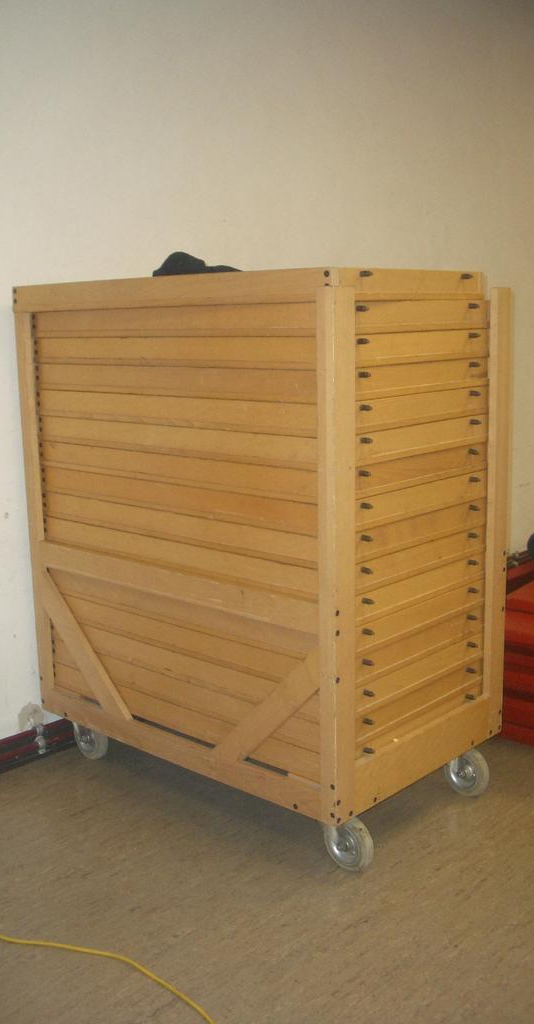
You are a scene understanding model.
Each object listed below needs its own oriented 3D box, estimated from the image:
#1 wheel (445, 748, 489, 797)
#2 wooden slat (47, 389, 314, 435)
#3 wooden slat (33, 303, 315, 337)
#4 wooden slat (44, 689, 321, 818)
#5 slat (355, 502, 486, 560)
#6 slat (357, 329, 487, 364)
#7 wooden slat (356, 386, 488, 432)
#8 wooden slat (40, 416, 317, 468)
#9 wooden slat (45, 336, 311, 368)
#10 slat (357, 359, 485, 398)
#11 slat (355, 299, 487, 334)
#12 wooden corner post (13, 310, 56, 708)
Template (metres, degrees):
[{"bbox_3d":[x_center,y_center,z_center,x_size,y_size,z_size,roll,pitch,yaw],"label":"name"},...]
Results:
[{"bbox_3d":[0.613,0.804,3.186,0.126,0.126,0.046,9,15,42],"label":"wheel"},{"bbox_3d":[-0.281,-0.285,2.917,1.206,0.083,0.022,9,15,42],"label":"wooden slat"},{"bbox_3d":[-0.286,-0.501,2.742,1.142,0.077,0.024,9,15,42],"label":"wooden slat"},{"bbox_3d":[-0.294,0.690,3.100,1.277,0.085,0.024,9,15,42],"label":"wooden slat"},{"bbox_3d":[0.406,0.049,2.837,0.022,0.084,0.705,9,15,42],"label":"slat"},{"bbox_3d":[0.395,-0.438,2.745,0.022,0.080,0.705,9,15,42],"label":"slat"},{"bbox_3d":[0.381,-0.265,2.667,0.024,0.080,0.668,9,15,42],"label":"wooden slat"},{"bbox_3d":[-0.280,-0.196,2.799,1.142,0.079,0.024,9,15,42],"label":"wooden slat"},{"bbox_3d":[-0.284,-0.445,2.886,1.206,0.081,0.022,9,15,42],"label":"wooden slat"},{"bbox_3d":[0.379,-0.343,2.652,0.024,0.079,0.668,9,15,42],"label":"slat"},{"bbox_3d":[0.385,-0.503,2.669,0.023,0.078,0.685,9,15,42],"label":"slat"},{"bbox_3d":[-0.701,0.008,3.261,0.062,1.280,0.075,9,14,42],"label":"wooden corner post"}]

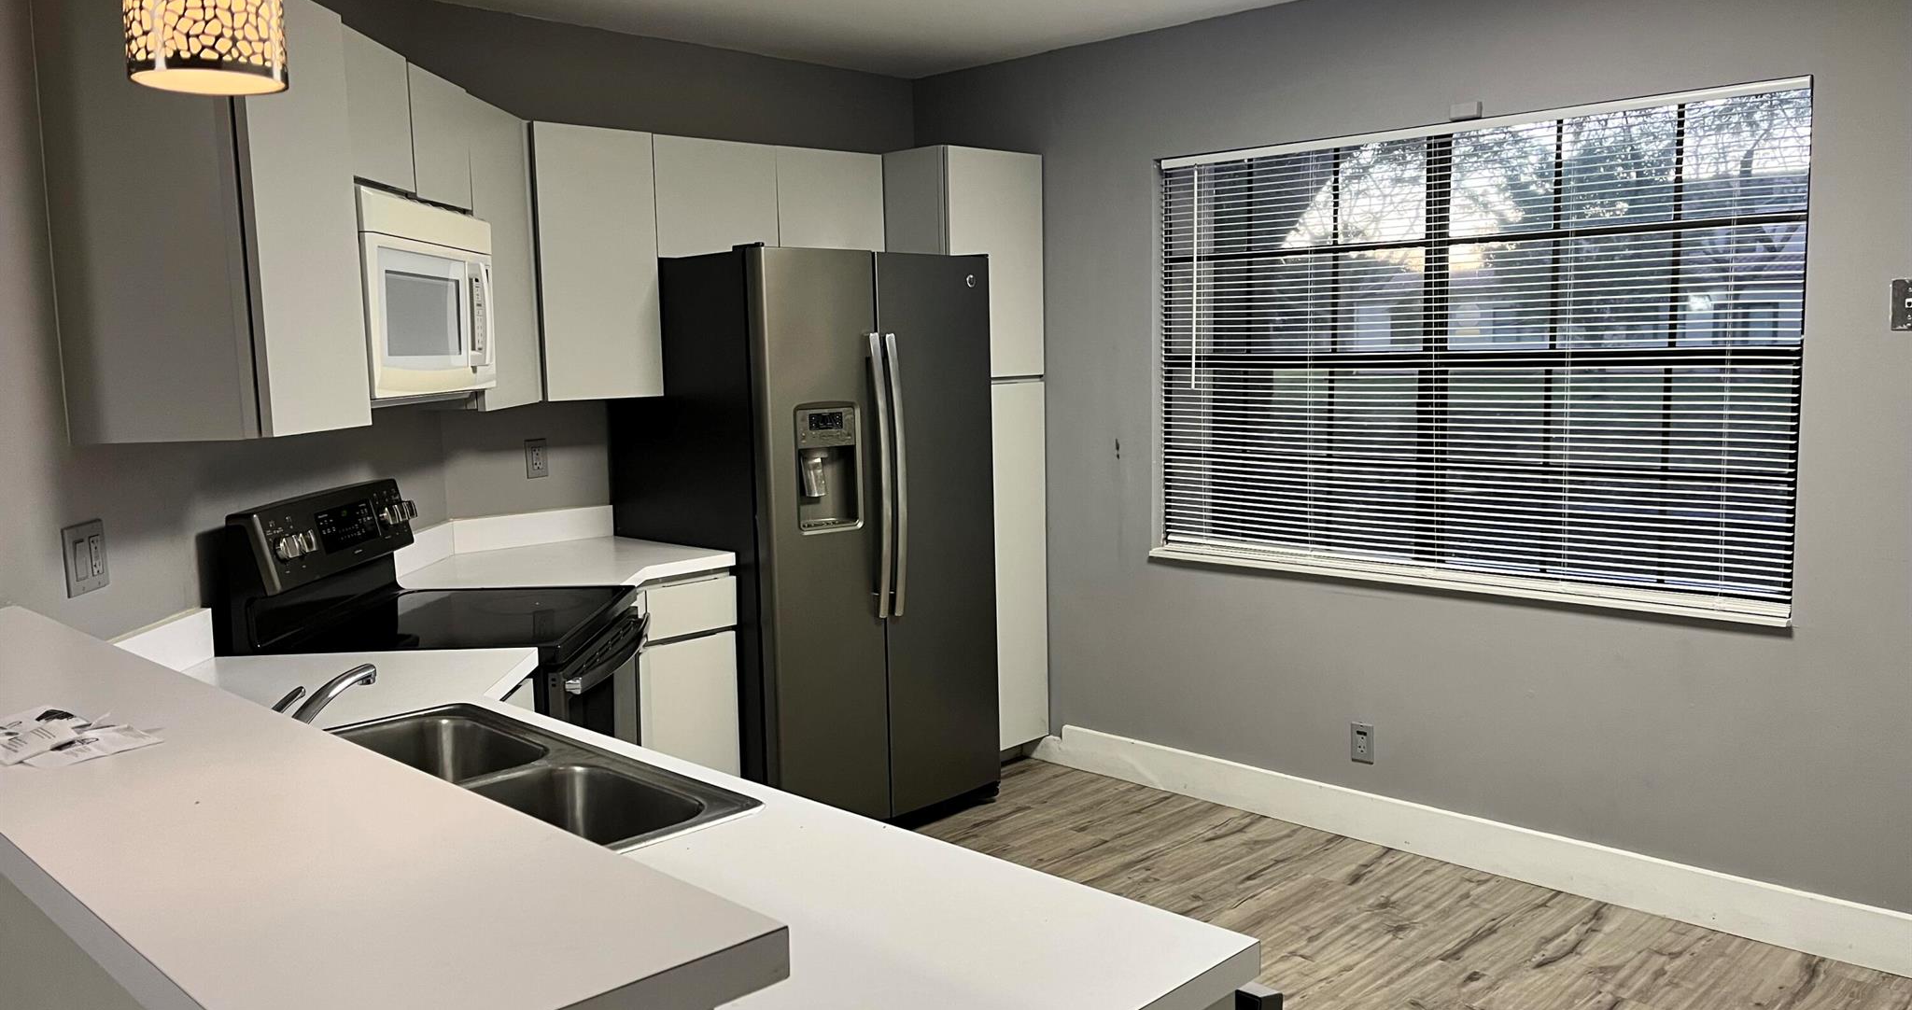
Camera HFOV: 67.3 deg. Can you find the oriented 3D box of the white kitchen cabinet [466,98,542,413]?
[{"bbox_3d":[-1.319,-0.631,3.721,0.309,0.762,0.479,-1,6,-1],"label":"white kitchen cabinet"}]

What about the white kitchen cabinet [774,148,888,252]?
[{"bbox_3d":[-0.506,-0.980,4.788,0.305,0.359,0.451,5,9,45],"label":"white kitchen cabinet"}]

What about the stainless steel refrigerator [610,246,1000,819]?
[{"bbox_3d":[-0.446,0.119,4.502,0.818,1.771,0.903,5,9,44],"label":"stainless steel refrigerator"}]

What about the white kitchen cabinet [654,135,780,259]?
[{"bbox_3d":[-0.825,-0.933,4.469,0.305,0.357,0.452,5,9,45],"label":"white kitchen cabinet"}]

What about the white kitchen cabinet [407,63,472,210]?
[{"bbox_3d":[-1.318,-0.822,3.253,0.309,0.278,0.382,-1,6,-1],"label":"white kitchen cabinet"}]

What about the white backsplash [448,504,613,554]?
[{"bbox_3d":[-1.255,0.070,4.319,0.020,0.102,0.535,5,9,45],"label":"white backsplash"}]

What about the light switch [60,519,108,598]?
[{"bbox_3d":[-1.460,0.089,2.414,0.008,0.115,0.117,-1,6,0],"label":"light switch"}]

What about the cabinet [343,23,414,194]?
[{"bbox_3d":[-1.326,-0.787,2.892,0.318,0.282,0.382,-1,6,0],"label":"cabinet"}]

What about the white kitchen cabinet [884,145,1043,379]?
[{"bbox_3d":[-0.083,-0.813,4.989,0.626,0.742,0.462,5,9,44],"label":"white kitchen cabinet"}]

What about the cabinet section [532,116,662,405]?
[{"bbox_3d":[-1.112,-0.686,4.150,0.320,0.753,0.381,5,9,43],"label":"cabinet section"}]

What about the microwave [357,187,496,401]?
[{"bbox_3d":[-1.285,-0.436,3.101,0.385,0.403,0.750,-1,6,0],"label":"microwave"}]

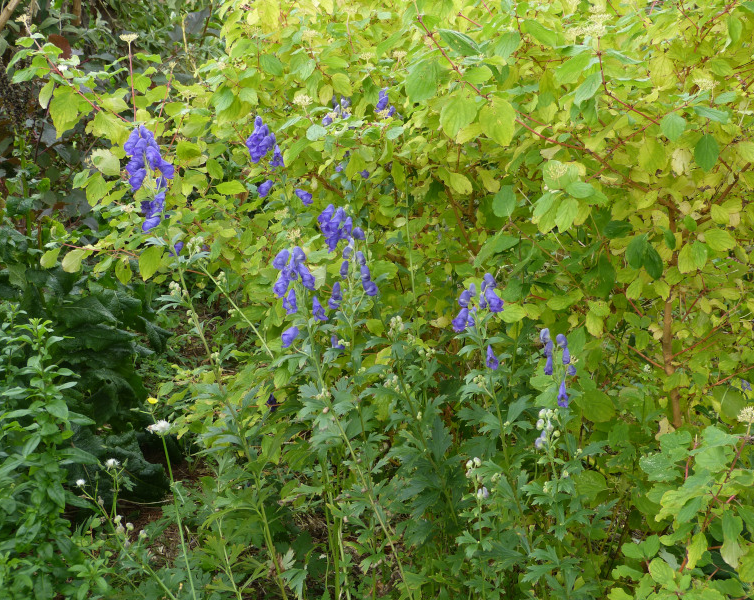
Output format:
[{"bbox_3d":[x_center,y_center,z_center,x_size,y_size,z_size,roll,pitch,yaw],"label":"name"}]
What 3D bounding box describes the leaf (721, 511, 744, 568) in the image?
[{"bbox_3d":[0.530,0.357,2.000,0.033,0.082,0.018,1,12,6],"label":"leaf"}]

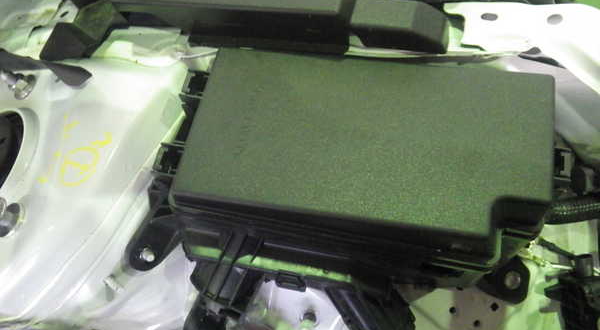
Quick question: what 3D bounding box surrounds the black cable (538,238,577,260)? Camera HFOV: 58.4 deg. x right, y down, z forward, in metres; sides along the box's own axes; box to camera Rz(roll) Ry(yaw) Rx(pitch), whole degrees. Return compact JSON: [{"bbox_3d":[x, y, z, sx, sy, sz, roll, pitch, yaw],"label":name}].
[{"bbox_3d":[0.228,0.075,0.474,0.033,0.008,0.008,27,72,17],"label":"black cable"}]

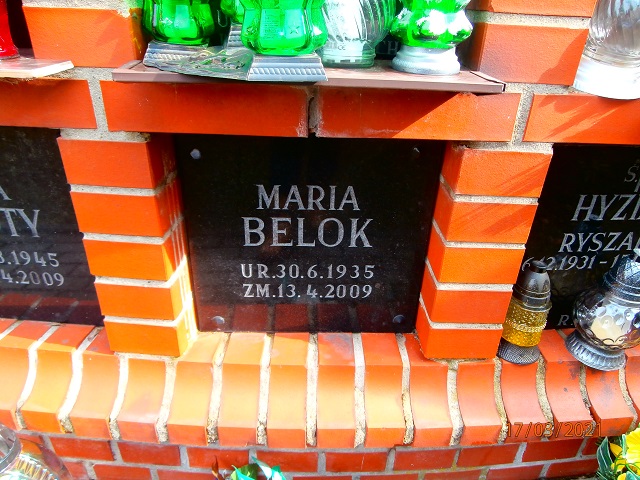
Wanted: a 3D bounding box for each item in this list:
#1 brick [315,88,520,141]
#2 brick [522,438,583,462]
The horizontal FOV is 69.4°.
[{"bbox_3d":[0.124,-0.189,0.642,0.256,0.064,0.115,0,29,-3],"label":"brick"},{"bbox_3d":[0.441,0.376,0.944,0.117,0.060,0.125,-2,29,-6],"label":"brick"}]

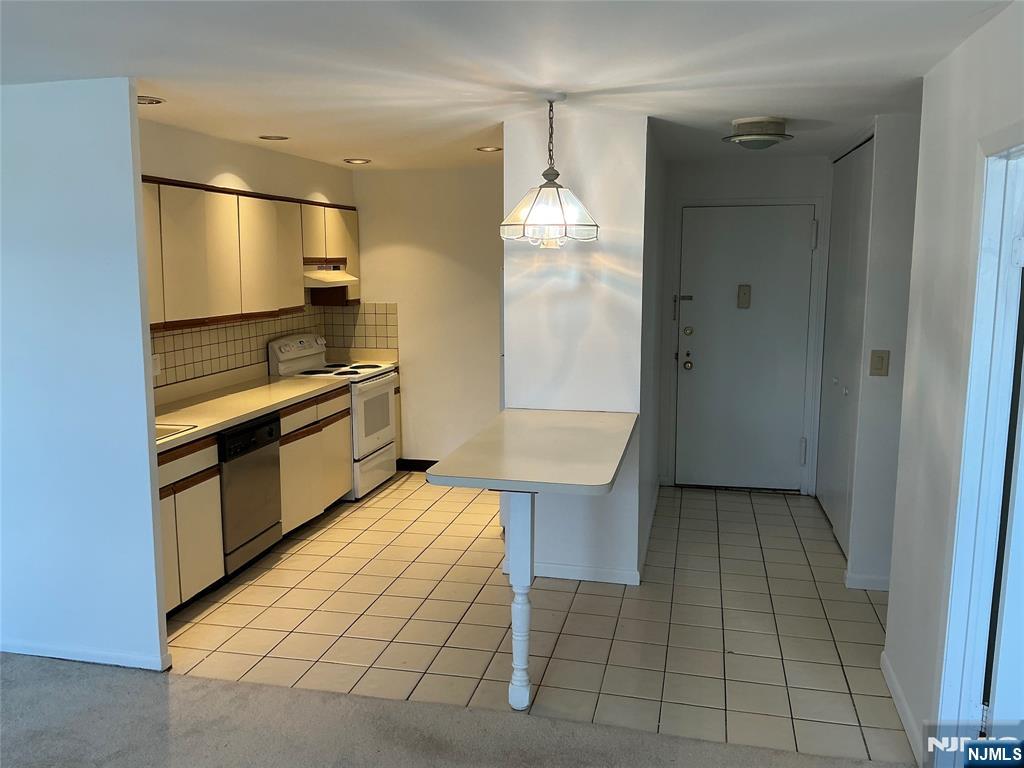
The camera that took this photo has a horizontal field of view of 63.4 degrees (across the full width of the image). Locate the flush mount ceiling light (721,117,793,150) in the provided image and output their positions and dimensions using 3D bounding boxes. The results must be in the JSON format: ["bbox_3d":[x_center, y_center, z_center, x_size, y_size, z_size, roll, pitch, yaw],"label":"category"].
[{"bbox_3d":[1.285,-1.294,4.331,0.365,0.145,0.365,2,8,13],"label":"flush mount ceiling light"}]

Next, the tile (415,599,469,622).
[{"bbox_3d":[-0.348,1.147,4.170,0.243,0.010,0.243,2,8,13],"label":"tile"}]

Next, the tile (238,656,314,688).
[{"bbox_3d":[-1.012,1.241,3.565,0.243,0.010,0.243,2,8,13],"label":"tile"}]

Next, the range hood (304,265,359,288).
[{"bbox_3d":[-1.445,-0.806,6.158,0.459,0.159,0.714,2,9,13],"label":"range hood"}]

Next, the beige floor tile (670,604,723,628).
[{"bbox_3d":[0.925,1.161,4.133,0.243,0.010,0.243,2,8,13],"label":"beige floor tile"}]

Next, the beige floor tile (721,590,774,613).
[{"bbox_3d":[1.225,1.139,4.316,0.243,0.010,0.243,2,8,13],"label":"beige floor tile"}]

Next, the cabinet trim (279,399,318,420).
[{"bbox_3d":[-1.314,0.153,5.085,0.020,0.044,0.495,2,9,13],"label":"cabinet trim"}]

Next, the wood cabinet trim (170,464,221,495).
[{"bbox_3d":[-1.528,0.458,4.000,0.027,0.063,0.370,2,8,13],"label":"wood cabinet trim"}]

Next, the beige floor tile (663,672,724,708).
[{"bbox_3d":[0.746,1.256,3.382,0.243,0.010,0.240,2,9,13],"label":"beige floor tile"}]

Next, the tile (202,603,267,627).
[{"bbox_3d":[-1.365,1.144,4.077,0.243,0.012,0.243,2,8,13],"label":"tile"}]

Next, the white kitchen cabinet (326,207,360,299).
[{"bbox_3d":[-1.471,-1.014,6.530,0.320,0.727,0.583,2,8,13],"label":"white kitchen cabinet"}]

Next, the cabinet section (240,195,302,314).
[{"bbox_3d":[-1.696,-0.833,5.369,0.333,0.715,0.804,2,8,13],"label":"cabinet section"}]

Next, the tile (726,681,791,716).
[{"bbox_3d":[0.981,1.261,3.306,0.243,0.012,0.243,2,8,13],"label":"tile"}]

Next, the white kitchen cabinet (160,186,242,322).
[{"bbox_3d":[-1.868,-0.738,4.669,0.310,0.717,0.744,2,9,13],"label":"white kitchen cabinet"}]

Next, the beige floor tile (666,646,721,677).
[{"bbox_3d":[0.803,1.226,3.632,0.244,0.012,0.243,2,9,13],"label":"beige floor tile"}]

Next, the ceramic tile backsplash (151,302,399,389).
[{"bbox_3d":[-1.494,-0.306,5.656,0.632,0.374,2.319,2,9,13],"label":"ceramic tile backsplash"}]

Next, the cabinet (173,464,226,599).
[{"bbox_3d":[-1.770,0.729,4.101,0.520,0.542,0.365,2,8,13],"label":"cabinet"}]

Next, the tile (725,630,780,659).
[{"bbox_3d":[1.075,1.169,3.711,0.236,0.015,0.236,2,8,13],"label":"tile"}]

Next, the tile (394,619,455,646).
[{"bbox_3d":[-0.405,1.184,3.932,0.243,0.010,0.243,2,8,13],"label":"tile"}]

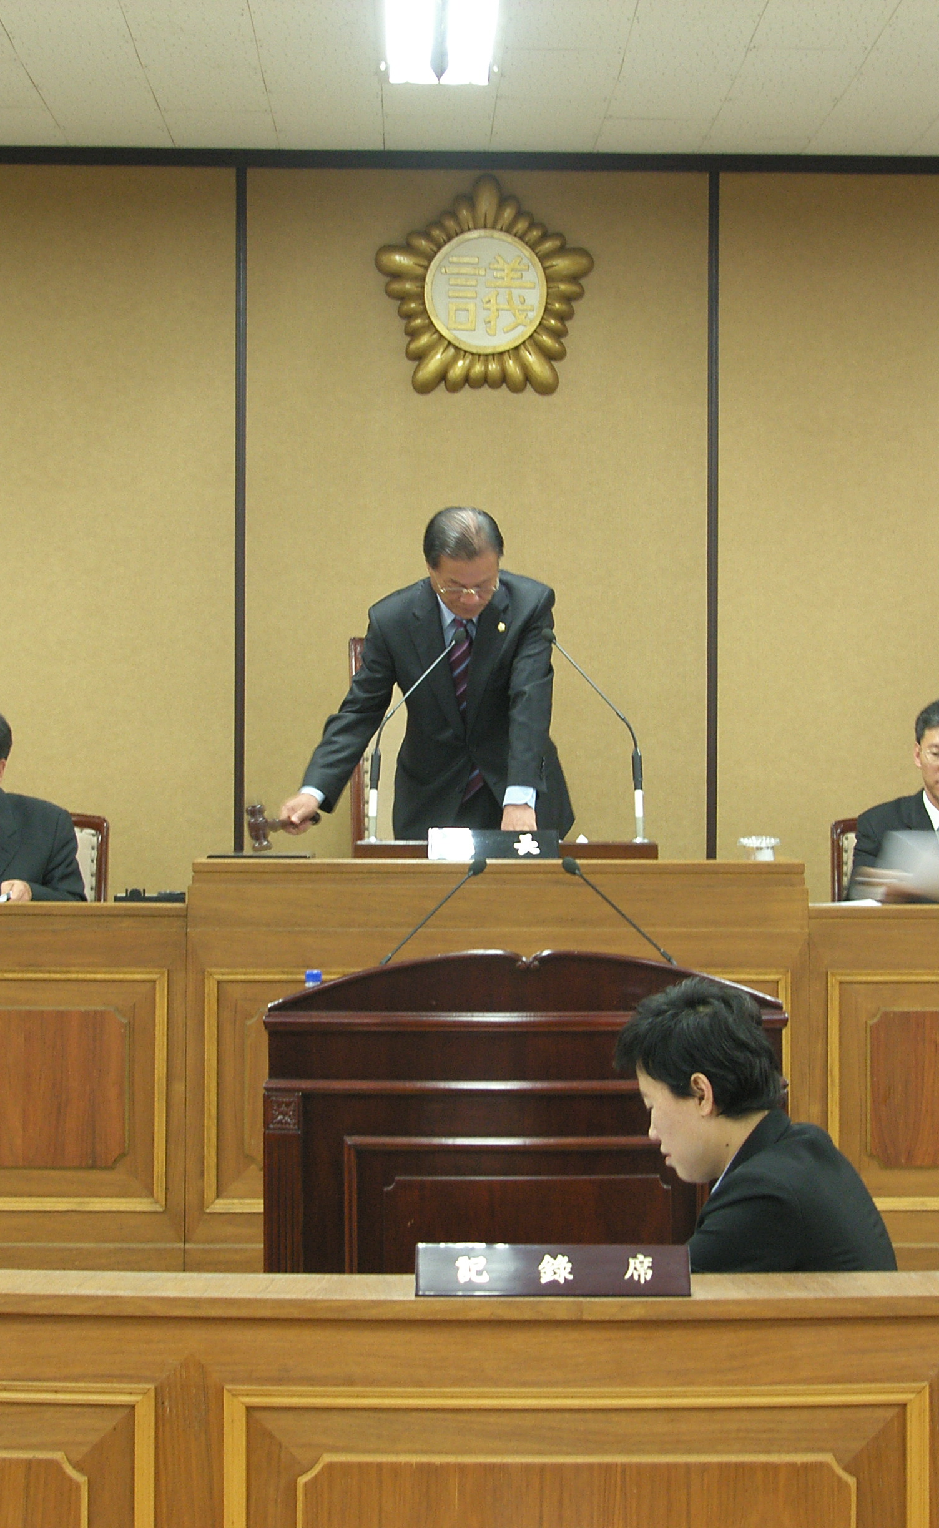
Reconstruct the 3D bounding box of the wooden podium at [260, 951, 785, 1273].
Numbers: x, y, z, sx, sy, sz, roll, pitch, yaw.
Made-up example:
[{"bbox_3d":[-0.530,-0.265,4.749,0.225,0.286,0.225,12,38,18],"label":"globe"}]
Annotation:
[{"bbox_3d":[0.085,0.925,5.680,0.880,1.220,0.600,0,0,-2],"label":"wooden podium"}]

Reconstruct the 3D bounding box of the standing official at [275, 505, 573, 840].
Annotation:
[{"bbox_3d":[-0.100,0.184,7.500,0.680,1.560,0.650,0,0,0],"label":"standing official"}]

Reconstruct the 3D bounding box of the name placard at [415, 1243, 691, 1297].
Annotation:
[{"bbox_3d":[0.109,0.667,4.290,0.362,0.067,0.070,0,0,-2],"label":"name placard"}]

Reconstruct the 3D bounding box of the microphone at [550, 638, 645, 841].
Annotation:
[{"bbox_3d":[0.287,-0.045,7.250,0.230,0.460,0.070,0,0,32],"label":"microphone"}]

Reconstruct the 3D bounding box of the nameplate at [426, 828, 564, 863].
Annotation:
[{"bbox_3d":[0.053,0.174,7.040,0.288,0.068,0.070,0,0,-2],"label":"nameplate"}]

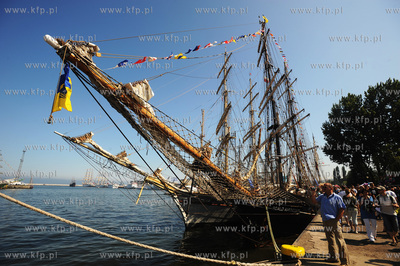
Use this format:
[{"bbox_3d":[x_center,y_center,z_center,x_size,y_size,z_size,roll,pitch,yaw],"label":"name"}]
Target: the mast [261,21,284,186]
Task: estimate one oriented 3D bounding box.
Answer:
[{"bbox_3d":[10.358,-5.379,27.155,0.600,26.000,0.600,-11,-19,35],"label":"mast"}]

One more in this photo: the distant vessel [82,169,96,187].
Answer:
[{"bbox_3d":[-284.000,114.998,486.947,12.000,43.000,75.000,14,-21,-41],"label":"distant vessel"}]

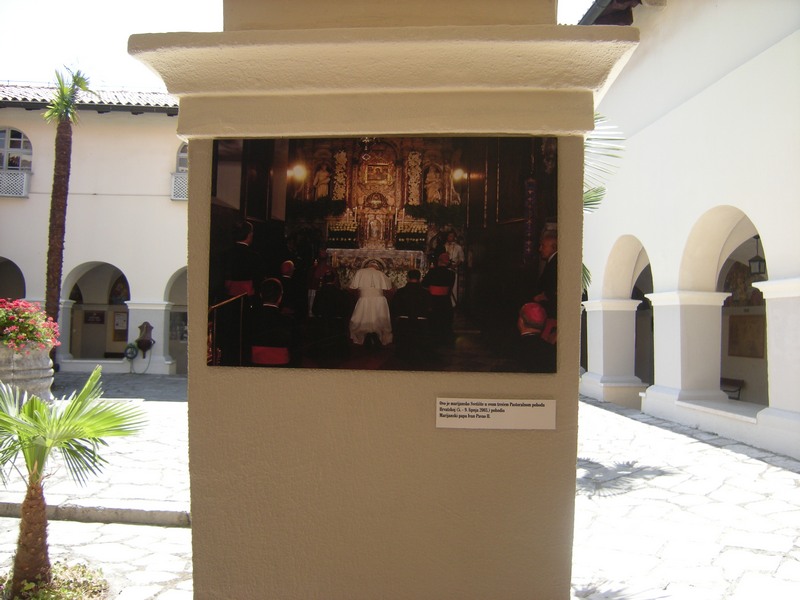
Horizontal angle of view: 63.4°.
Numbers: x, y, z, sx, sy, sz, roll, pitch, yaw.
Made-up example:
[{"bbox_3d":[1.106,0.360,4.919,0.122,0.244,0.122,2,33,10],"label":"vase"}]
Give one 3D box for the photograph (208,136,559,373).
[{"bbox_3d":[-0.048,-0.117,1.645,0.880,0.587,0.020,1,-2,4],"label":"photograph"}]

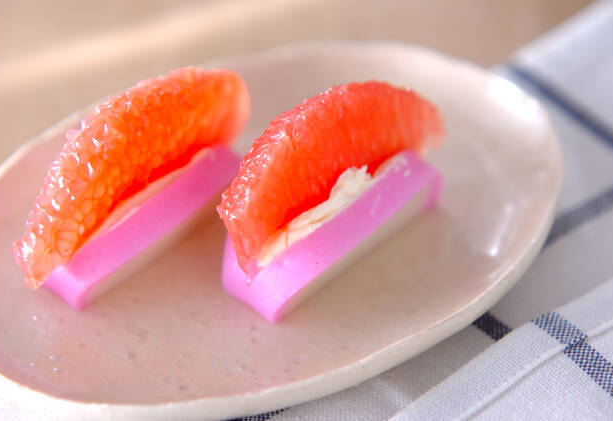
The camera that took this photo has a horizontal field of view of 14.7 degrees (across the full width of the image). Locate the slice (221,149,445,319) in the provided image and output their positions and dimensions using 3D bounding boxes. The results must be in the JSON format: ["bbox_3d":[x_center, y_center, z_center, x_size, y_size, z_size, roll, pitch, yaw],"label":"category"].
[{"bbox_3d":[0.007,0.003,0.557,0.017,0.015,0.058,31,49,32],"label":"slice"}]

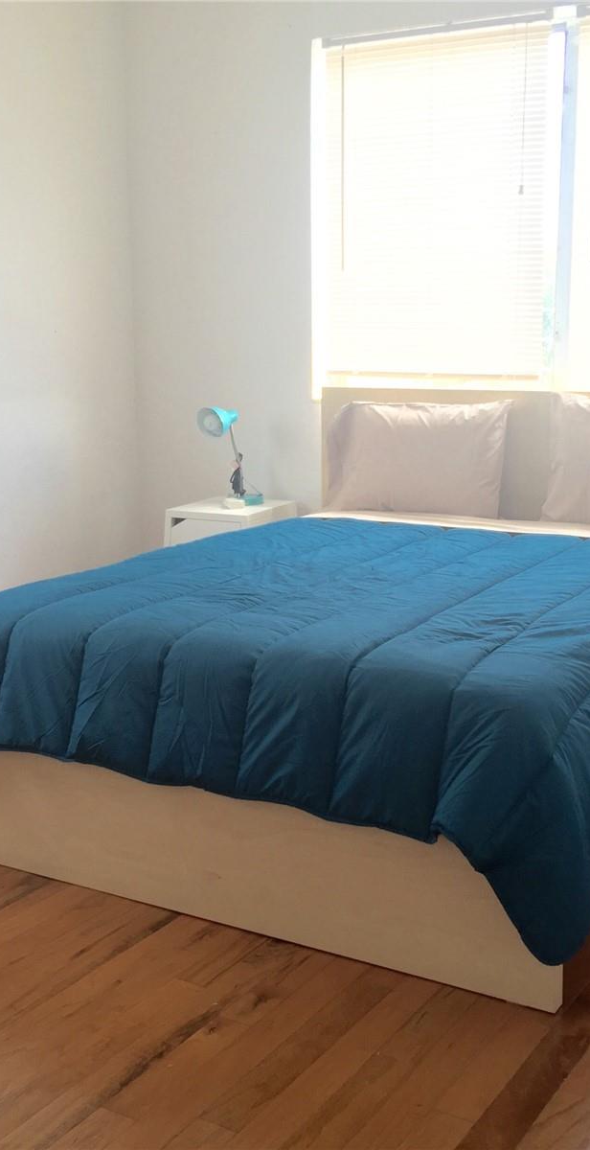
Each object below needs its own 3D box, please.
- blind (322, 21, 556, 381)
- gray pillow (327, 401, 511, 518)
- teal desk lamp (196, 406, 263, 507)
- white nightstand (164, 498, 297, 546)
[{"bbox_3d":[0.477,-1.302,4.541,0.875,1.220,0.040,6,13,31],"label":"blind"},{"bbox_3d":[0.413,-0.397,4.422,0.670,0.405,0.160,6,-2,31],"label":"gray pillow"},{"bbox_3d":[-0.234,-0.464,4.957,0.150,0.385,0.240,9,14,40],"label":"teal desk lamp"},{"bbox_3d":[-0.234,0.008,4.993,0.460,0.550,0.375,5,12,28],"label":"white nightstand"}]

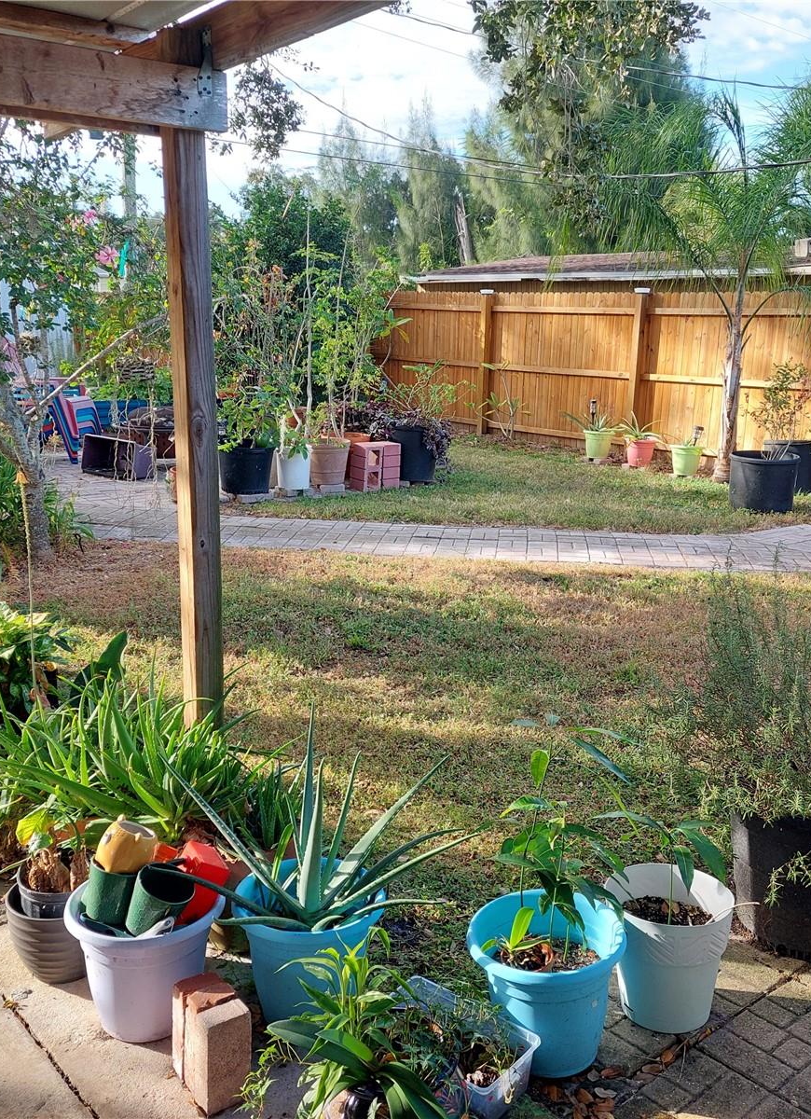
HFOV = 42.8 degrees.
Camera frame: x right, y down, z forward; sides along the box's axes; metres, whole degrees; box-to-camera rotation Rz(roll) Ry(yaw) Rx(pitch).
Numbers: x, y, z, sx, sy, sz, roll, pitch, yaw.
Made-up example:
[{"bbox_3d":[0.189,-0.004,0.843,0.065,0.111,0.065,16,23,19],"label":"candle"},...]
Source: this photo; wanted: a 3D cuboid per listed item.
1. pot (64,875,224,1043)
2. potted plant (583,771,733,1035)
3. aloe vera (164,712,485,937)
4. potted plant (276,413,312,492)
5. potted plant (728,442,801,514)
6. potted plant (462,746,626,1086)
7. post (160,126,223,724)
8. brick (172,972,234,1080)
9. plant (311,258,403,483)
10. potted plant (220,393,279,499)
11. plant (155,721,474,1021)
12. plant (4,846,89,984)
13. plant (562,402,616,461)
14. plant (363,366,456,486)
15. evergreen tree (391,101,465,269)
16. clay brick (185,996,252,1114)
[{"bbox_3d":[-0.601,0.924,2.416,0.350,0.285,0.350,0,13,0],"label":"pot"},{"bbox_3d":[0.594,0.789,2.440,0.350,0.600,0.350,4,13,16],"label":"potted plant"},{"bbox_3d":[-0.200,0.606,2.409,0.730,0.510,0.600,1,13,0],"label":"aloe vera"},{"bbox_3d":[-0.985,-0.972,9.211,0.320,0.700,0.310,1,13,0],"label":"potted plant"},{"bbox_3d":[3.058,-0.660,8.811,0.560,0.460,0.560,0,13,0],"label":"potted plant"},{"bbox_3d":[0.312,0.759,2.283,0.350,0.700,0.360,2,13,9],"label":"potted plant"},{"bbox_3d":[-0.642,-0.211,3.130,0.090,2.130,0.090,-9,17,-36],"label":"post"},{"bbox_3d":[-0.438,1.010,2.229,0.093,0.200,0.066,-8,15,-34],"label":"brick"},{"bbox_3d":[-0.434,-1.667,9.269,0.830,2.000,0.750,1,13,0],"label":"plant"},{"bbox_3d":[-1.405,-1.004,9.138,0.580,0.860,0.580,0,13,0],"label":"potted plant"},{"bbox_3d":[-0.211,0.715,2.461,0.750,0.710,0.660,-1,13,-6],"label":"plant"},{"bbox_3d":[-0.868,0.861,2.571,0.235,0.335,0.235,0,13,0],"label":"plant"},{"bbox_3d":[2.011,-1.363,11.118,0.540,0.560,0.500,3,13,10],"label":"plant"},{"bbox_3d":[0.059,-1.238,9.658,0.860,1.060,0.760,1,13,0],"label":"plant"},{"bbox_3d":[0.754,-9.332,30.703,2.600,7.980,2.600,0,13,0],"label":"evergreen tree"},{"bbox_3d":[-0.397,1.035,2.181,0.097,0.200,0.105,-10,16,-38],"label":"clay brick"}]

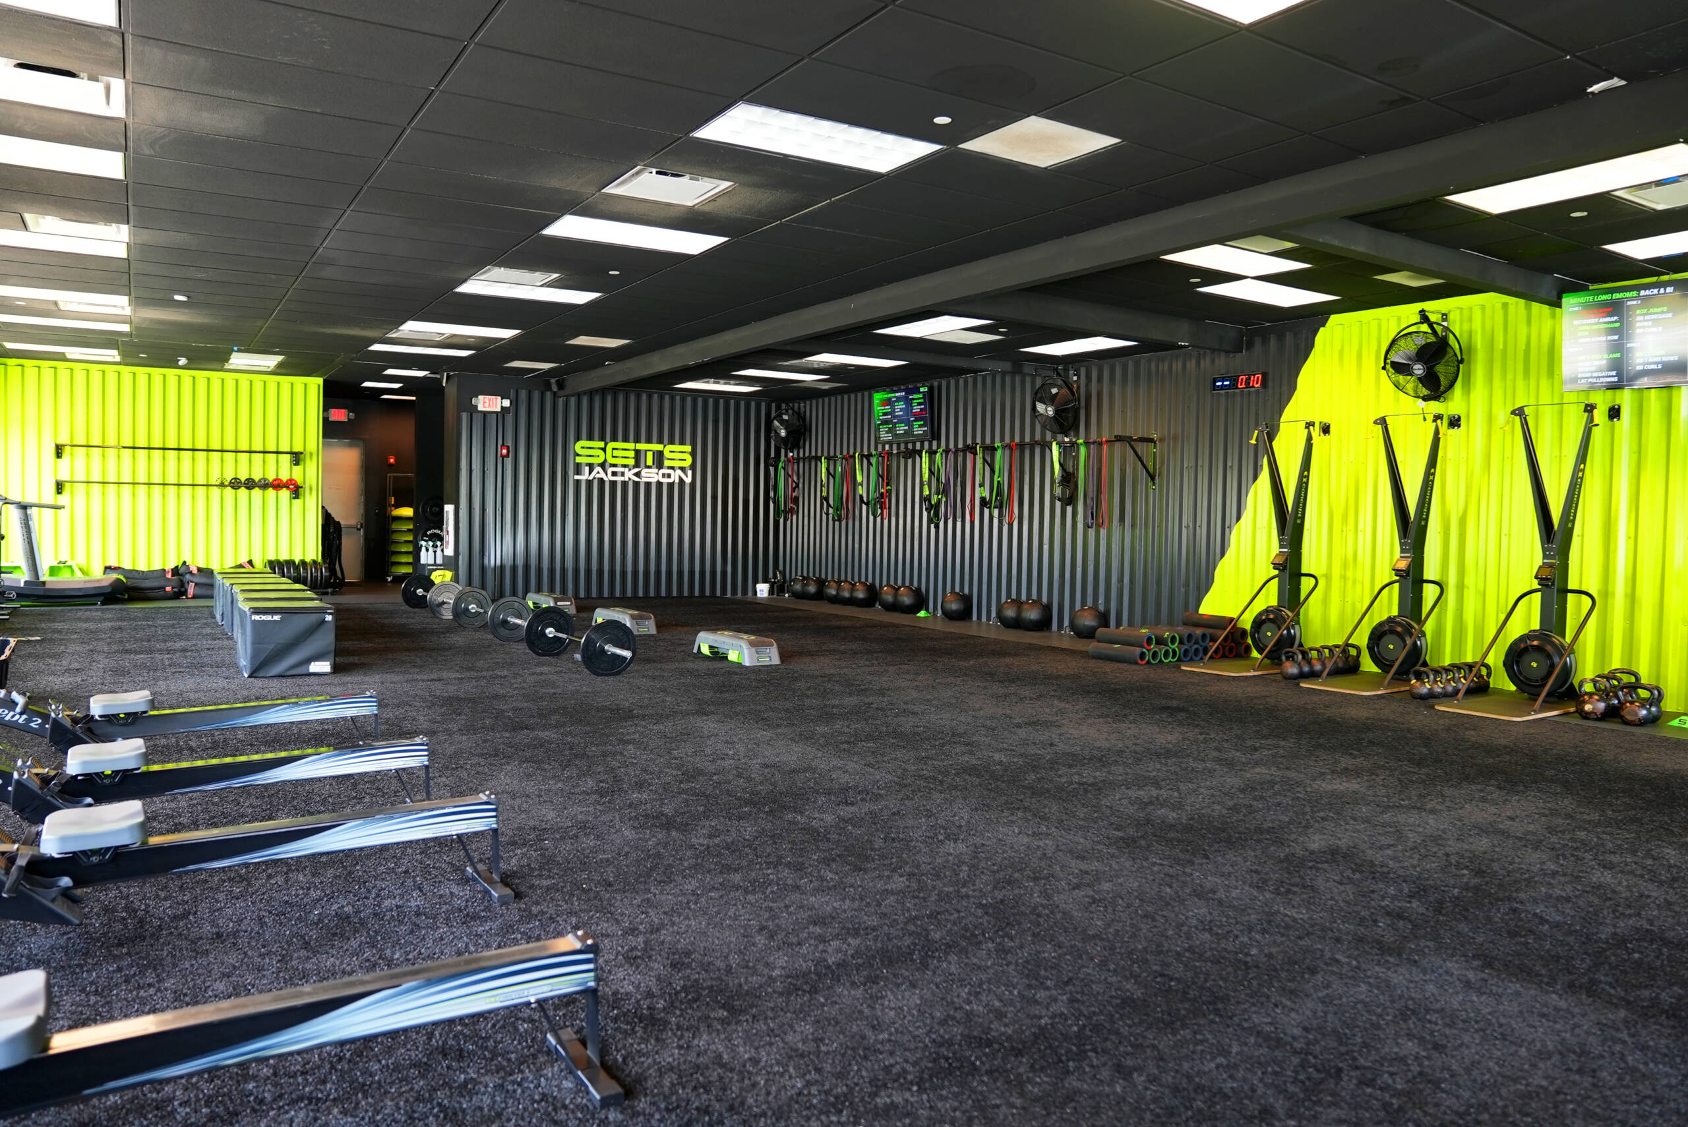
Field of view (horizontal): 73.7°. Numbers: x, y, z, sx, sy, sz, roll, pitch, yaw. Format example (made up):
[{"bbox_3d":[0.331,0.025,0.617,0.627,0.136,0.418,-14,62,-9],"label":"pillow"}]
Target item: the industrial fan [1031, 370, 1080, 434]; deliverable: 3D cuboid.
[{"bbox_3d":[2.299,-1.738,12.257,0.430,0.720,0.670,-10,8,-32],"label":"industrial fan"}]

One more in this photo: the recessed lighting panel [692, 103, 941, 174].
[{"bbox_3d":[-0.112,-2.128,5.641,1.200,0.060,0.600,-1,3,-32],"label":"recessed lighting panel"}]

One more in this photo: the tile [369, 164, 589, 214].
[{"bbox_3d":[-2.091,-2.177,6.529,1.200,0.025,0.600,-1,3,-32],"label":"tile"}]

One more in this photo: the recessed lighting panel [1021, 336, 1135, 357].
[{"bbox_3d":[2.579,-2.404,12.348,0.610,0.060,1.219,-1,3,-33],"label":"recessed lighting panel"}]

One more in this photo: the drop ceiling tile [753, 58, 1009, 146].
[{"bbox_3d":[0.215,-2.084,5.121,1.200,0.020,0.600,-1,3,-32],"label":"drop ceiling tile"}]

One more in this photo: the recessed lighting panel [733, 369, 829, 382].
[{"bbox_3d":[-0.846,-2.592,15.347,1.219,0.060,0.610,-1,3,-33],"label":"recessed lighting panel"}]

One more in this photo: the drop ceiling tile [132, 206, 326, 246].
[{"bbox_3d":[-4.048,-2.237,7.470,1.200,0.020,0.600,-1,3,-32],"label":"drop ceiling tile"}]

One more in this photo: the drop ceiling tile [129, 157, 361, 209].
[{"bbox_3d":[-3.415,-2.185,6.459,1.200,0.020,0.600,-1,3,-32],"label":"drop ceiling tile"}]

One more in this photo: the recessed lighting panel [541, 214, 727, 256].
[{"bbox_3d":[-1.420,-2.270,7.742,1.219,0.060,0.610,-1,3,-33],"label":"recessed lighting panel"}]

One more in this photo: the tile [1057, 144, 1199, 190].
[{"bbox_3d":[1.481,-2.103,5.945,0.600,0.025,0.600,-1,3,-32],"label":"tile"}]

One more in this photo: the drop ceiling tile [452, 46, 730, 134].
[{"bbox_3d":[-1.117,-2.107,5.043,1.200,0.020,0.600,-1,3,-32],"label":"drop ceiling tile"}]

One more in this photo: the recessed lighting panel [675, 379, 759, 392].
[{"bbox_3d":[-1.898,-2.739,17.490,1.200,0.060,0.600,-1,3,-32],"label":"recessed lighting panel"}]

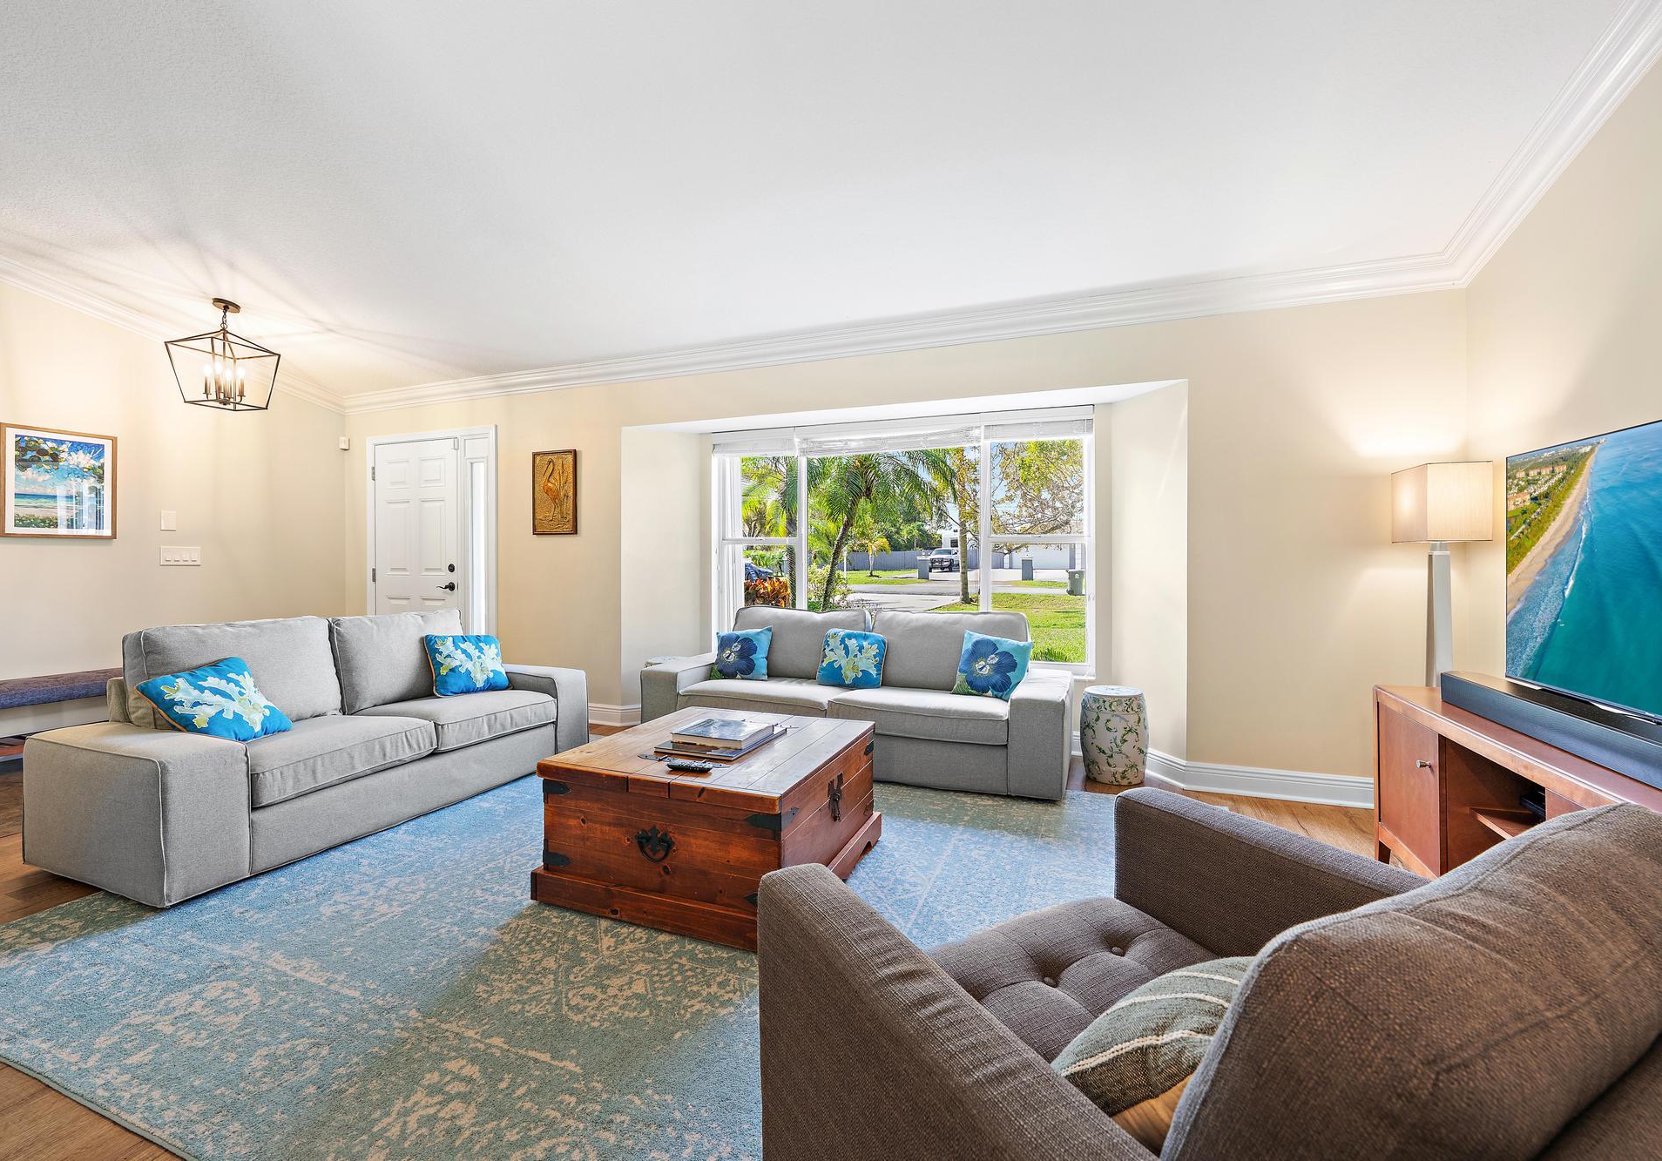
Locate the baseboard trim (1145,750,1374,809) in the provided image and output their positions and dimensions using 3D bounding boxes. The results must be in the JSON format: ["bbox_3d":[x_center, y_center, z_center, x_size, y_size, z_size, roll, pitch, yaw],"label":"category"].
[{"bbox_3d":[2.167,0.992,3.314,0.989,0.138,0.040,1,2,20],"label":"baseboard trim"}]

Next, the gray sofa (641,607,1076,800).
[{"bbox_3d":[0.152,0.623,4.063,2.409,0.834,0.868,1,2,20],"label":"gray sofa"}]

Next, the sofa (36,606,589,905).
[{"bbox_3d":[-2.293,0.627,3.411,0.914,0.862,2.116,1,2,20],"label":"sofa"}]

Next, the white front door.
[{"bbox_3d":[-3.258,-0.045,5.369,0.891,2.099,0.050,1,2,20],"label":"white front door"}]

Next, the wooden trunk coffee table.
[{"bbox_3d":[-0.409,0.842,2.562,0.960,0.477,0.954,1,2,20],"label":"wooden trunk coffee table"}]

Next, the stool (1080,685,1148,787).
[{"bbox_3d":[1.502,0.818,3.595,0.354,0.469,0.354,1,2,20],"label":"stool"}]

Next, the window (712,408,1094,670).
[{"bbox_3d":[0.345,-0.246,4.425,2.550,1.587,0.103,1,2,20],"label":"window"}]

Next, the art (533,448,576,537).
[{"bbox_3d":[-1.973,-0.626,4.832,0.397,0.597,0.035,1,2,20],"label":"art"}]

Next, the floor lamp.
[{"bbox_3d":[2.540,0.302,2.838,0.213,1.542,0.334,1,2,20],"label":"floor lamp"}]

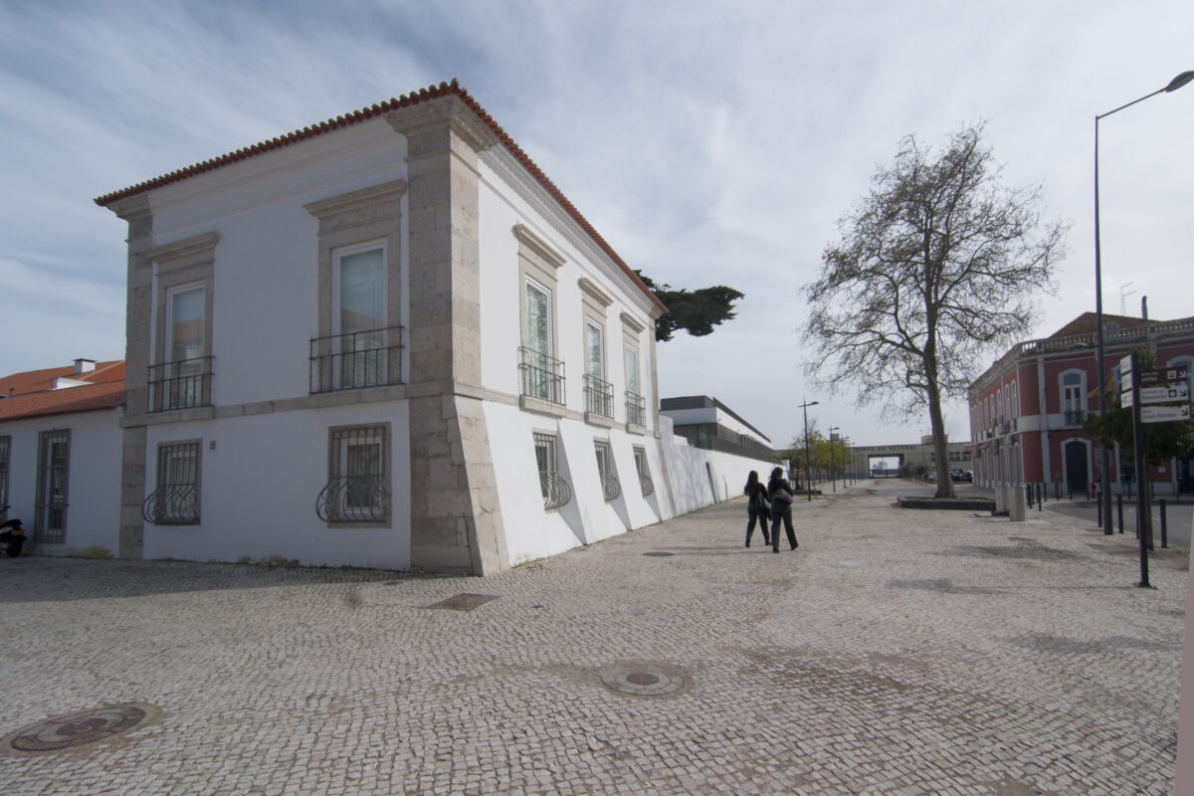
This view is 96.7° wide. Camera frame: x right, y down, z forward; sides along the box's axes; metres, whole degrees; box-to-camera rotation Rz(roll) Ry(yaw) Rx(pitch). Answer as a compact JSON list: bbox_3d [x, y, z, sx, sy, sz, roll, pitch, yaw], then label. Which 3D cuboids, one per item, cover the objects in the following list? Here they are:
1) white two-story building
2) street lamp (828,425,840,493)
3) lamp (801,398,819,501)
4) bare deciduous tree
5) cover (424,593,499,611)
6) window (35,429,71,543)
[{"bbox_3d":[-3.958,-0.178,17.701,10.300,8.600,15.000,-5,-8,21],"label":"white two-story building"},{"bbox_3d":[20.200,5.200,45.300,1.030,5.800,0.270,-5,-8,21],"label":"street lamp"},{"bbox_3d":[12.100,2.950,30.300,1.080,5.900,0.270,-5,-8,21],"label":"lamp"},{"bbox_3d":[15.500,-4.100,24.900,10.900,16.900,10.900,-5,-8,21],"label":"bare deciduous tree"},{"bbox_3d":[-1.680,2.600,6.730,0.630,0.050,0.850,-5,-8,21],"label":"cover"},{"bbox_3d":[-13.350,2.170,13.050,1.200,2.720,0.220,-4,-8,19],"label":"window"}]

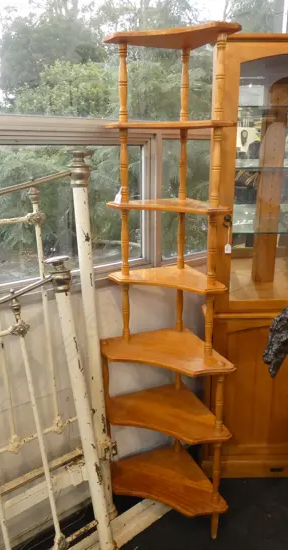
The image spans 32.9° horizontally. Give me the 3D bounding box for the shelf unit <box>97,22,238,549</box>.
[{"bbox_3d":[0.105,0.104,1.836,0.545,1.840,0.366,7,17,22],"label":"shelf unit"}]

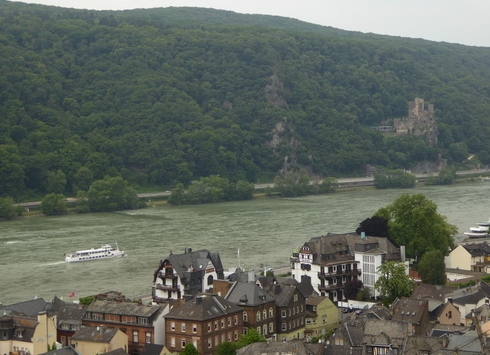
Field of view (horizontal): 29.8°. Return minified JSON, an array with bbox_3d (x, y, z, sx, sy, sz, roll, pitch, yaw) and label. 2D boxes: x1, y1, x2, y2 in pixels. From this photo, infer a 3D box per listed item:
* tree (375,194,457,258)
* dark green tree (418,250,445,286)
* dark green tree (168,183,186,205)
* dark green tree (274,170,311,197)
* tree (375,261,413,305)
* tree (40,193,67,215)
[{"bbox_3d":[58.490,18.330,315.000,27.920,25.010,26.000,0,2,0],"label":"tree"},{"bbox_3d":[54.510,26.640,267.000,7.980,10.600,8.000,0,2,0],"label":"dark green tree"},{"bbox_3d":[-54.860,13.630,753.000,14.740,18.260,14.000,0,2,0],"label":"dark green tree"},{"bbox_3d":[45.950,6.400,885.000,34.160,25.310,26.000,0,2,0],"label":"dark green tree"},{"bbox_3d":[37.370,26.690,231.000,9.420,11.430,9.000,0,2,0],"label":"tree"},{"bbox_3d":[-133.970,18.760,645.000,18.240,15.780,17.000,0,2,0],"label":"tree"}]

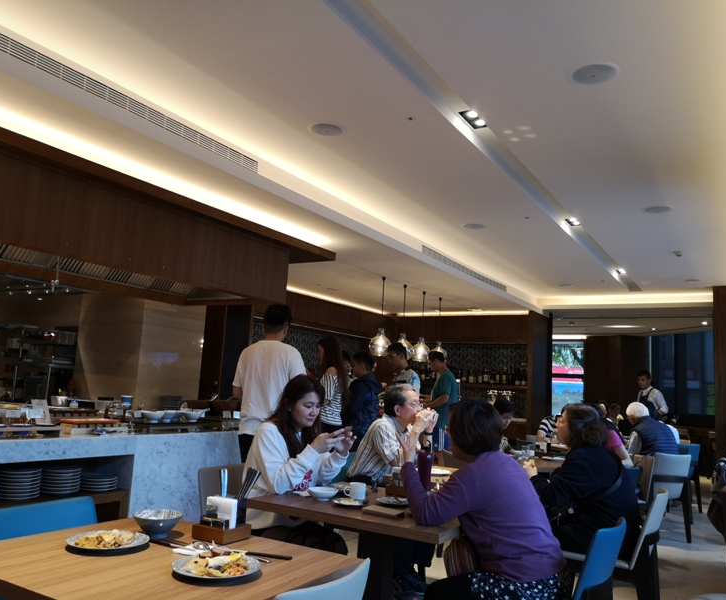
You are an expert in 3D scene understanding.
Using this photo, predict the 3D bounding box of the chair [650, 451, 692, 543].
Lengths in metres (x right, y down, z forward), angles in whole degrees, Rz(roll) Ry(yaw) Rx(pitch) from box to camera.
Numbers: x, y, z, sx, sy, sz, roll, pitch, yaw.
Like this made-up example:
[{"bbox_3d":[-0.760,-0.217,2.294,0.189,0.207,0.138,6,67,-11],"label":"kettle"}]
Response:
[{"bbox_3d":[3.070,1.938,6.194,0.467,0.812,0.528,-1,-9,26],"label":"chair"}]

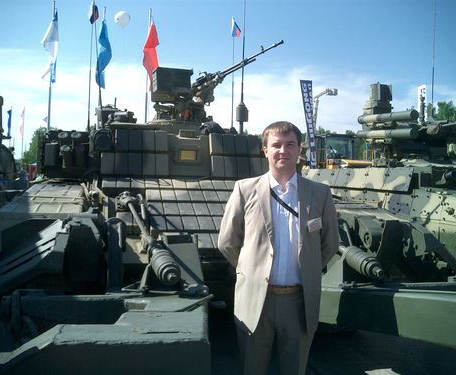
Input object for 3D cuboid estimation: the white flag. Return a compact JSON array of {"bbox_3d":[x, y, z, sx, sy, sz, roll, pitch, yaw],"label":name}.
[{"bbox_3d":[-5.634,-4.495,16.000,0.600,2.300,0.350,2,-1,-17],"label":"white flag"}]

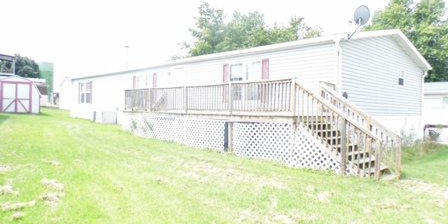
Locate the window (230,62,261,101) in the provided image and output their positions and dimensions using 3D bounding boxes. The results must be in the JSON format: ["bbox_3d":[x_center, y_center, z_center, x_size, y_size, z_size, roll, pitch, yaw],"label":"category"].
[{"bbox_3d":[0.788,-1.210,12.825,0.100,1.532,1.741,1,0,-44],"label":"window"}]

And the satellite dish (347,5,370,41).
[{"bbox_3d":[4.123,-2.716,9.946,0.640,1.060,0.620,1,0,-17],"label":"satellite dish"}]

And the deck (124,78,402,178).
[{"bbox_3d":[0.147,0.249,11.805,2.346,2.326,11.608,1,0,-44],"label":"deck"}]

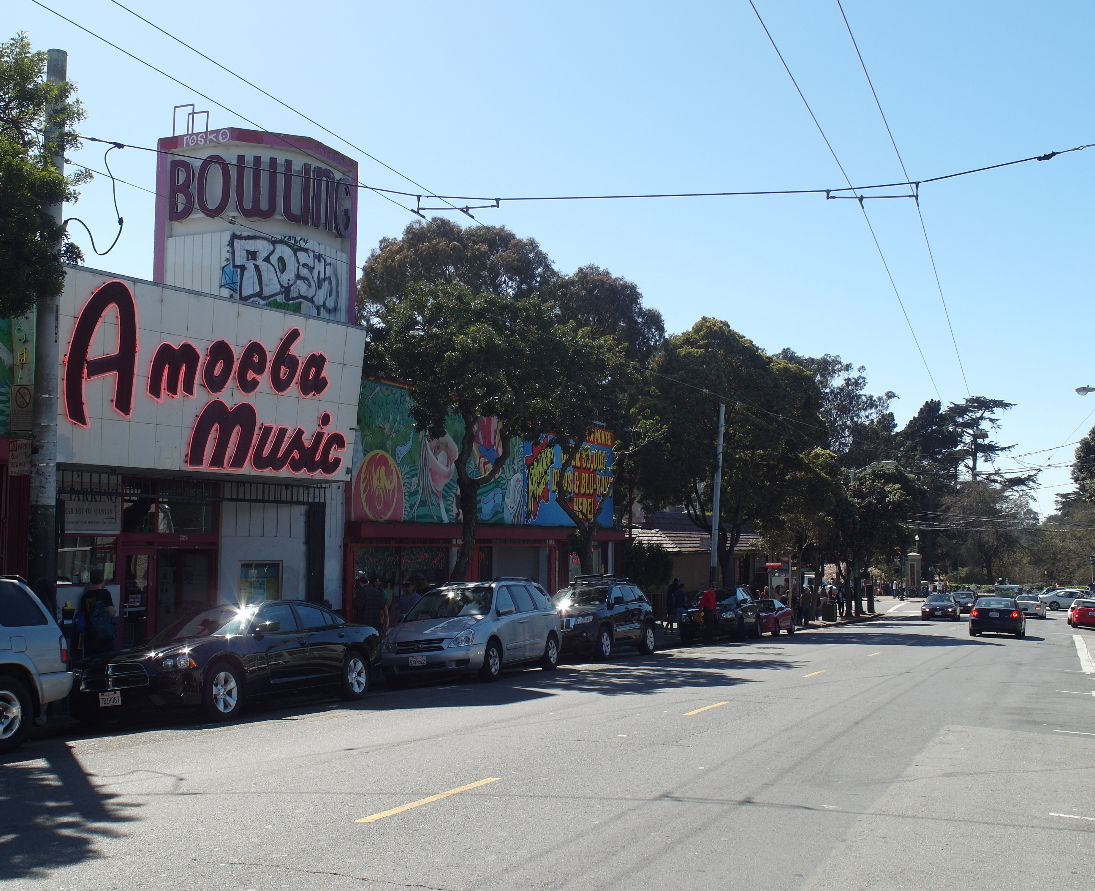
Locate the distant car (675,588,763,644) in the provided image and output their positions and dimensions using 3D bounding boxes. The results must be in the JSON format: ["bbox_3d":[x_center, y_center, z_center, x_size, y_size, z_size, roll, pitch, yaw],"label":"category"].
[{"bbox_3d":[5.757,5.443,37.992,1.860,1.700,4.620,-2,-7,21],"label":"distant car"}]

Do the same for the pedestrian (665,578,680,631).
[{"bbox_3d":[4.220,5.402,39.451,0.360,1.850,0.500,4,-6,-37],"label":"pedestrian"}]

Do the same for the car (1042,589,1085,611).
[{"bbox_3d":[36.866,10.821,81.881,4.600,1.420,1.800,-2,-5,24],"label":"car"}]

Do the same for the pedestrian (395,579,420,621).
[{"bbox_3d":[-3.060,3.778,25.432,0.500,1.700,0.360,-1,-5,18],"label":"pedestrian"}]

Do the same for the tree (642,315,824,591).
[{"bbox_3d":[7.378,1.159,47.550,7.600,12.790,7.600,-2,-5,24],"label":"tree"}]

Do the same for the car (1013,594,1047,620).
[{"bbox_3d":[29.919,9.955,72.173,1.800,1.430,4.600,-2,-7,24],"label":"car"}]

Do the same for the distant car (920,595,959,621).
[{"bbox_3d":[22.704,9.337,67.278,1.810,1.430,4.600,-1,-7,24],"label":"distant car"}]

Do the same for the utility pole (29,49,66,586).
[{"bbox_3d":[-6.611,-1.041,15.470,0.330,8.670,0.330,-3,-5,24],"label":"utility pole"}]

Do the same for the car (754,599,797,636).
[{"bbox_3d":[8.231,6.507,44.299,1.730,1.330,4.400,-1,-7,24],"label":"car"}]

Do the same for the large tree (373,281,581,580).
[{"bbox_3d":[-1.804,0.472,26.749,4.600,8.500,4.600,-1,-5,24],"label":"large tree"}]

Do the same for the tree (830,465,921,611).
[{"bbox_3d":[20.326,5.745,72.409,5.800,9.510,5.800,-2,-5,24],"label":"tree"}]

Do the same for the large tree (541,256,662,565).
[{"bbox_3d":[1.423,0.344,34.119,3.900,10.600,3.900,1,-5,0],"label":"large tree"}]

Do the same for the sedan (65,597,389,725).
[{"bbox_3d":[-4.263,2.897,16.425,1.900,1.480,5.070,-1,-7,23],"label":"sedan"}]

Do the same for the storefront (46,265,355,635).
[{"bbox_3d":[-7.111,0.720,23.524,2.000,6.950,7.800,-3,-6,31],"label":"storefront"}]

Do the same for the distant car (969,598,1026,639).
[{"bbox_3d":[16.626,6.334,43.028,1.760,1.420,4.420,-1,-7,24],"label":"distant car"}]

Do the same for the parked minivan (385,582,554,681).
[{"bbox_3d":[-1.248,3.324,21.606,1.950,1.780,4.920,-2,-7,20],"label":"parked minivan"}]

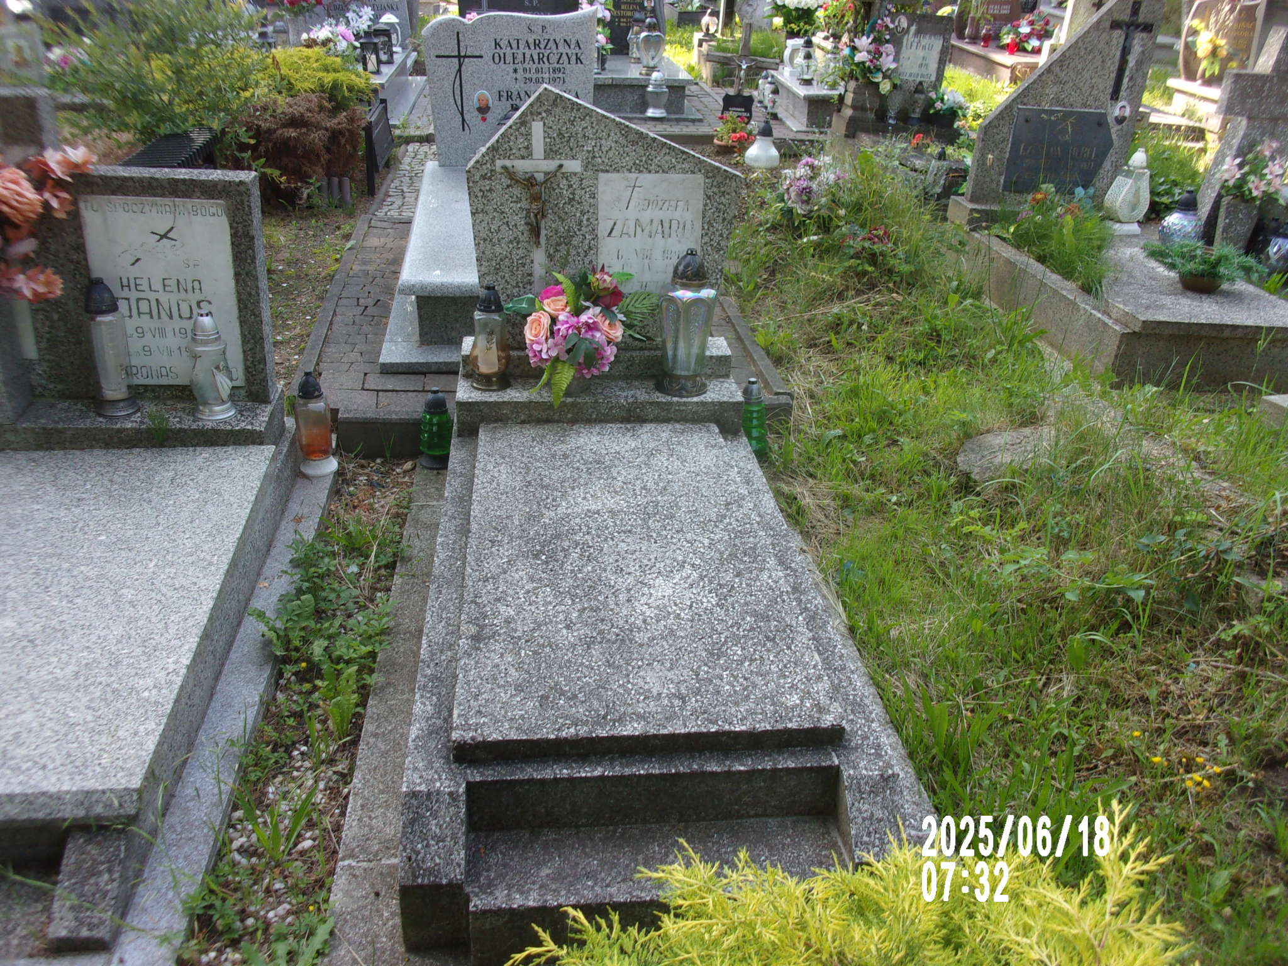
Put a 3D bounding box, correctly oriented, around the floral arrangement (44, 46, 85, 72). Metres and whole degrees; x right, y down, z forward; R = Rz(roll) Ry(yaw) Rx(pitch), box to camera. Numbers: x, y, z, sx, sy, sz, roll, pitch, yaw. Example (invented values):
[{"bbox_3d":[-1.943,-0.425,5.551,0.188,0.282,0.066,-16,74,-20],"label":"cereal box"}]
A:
[{"bbox_3d":[-4.669,-3.428,8.400,0.340,0.220,0.260,-1,26,-6],"label":"floral arrangement"}]

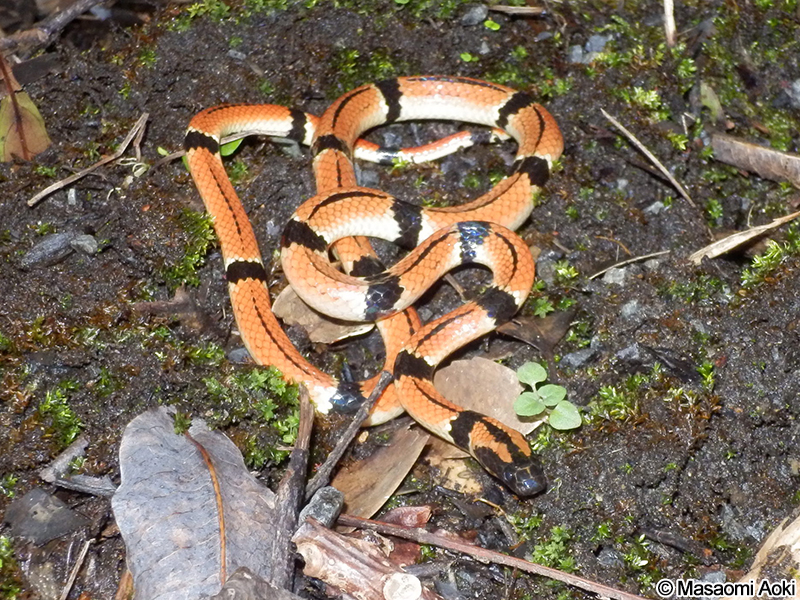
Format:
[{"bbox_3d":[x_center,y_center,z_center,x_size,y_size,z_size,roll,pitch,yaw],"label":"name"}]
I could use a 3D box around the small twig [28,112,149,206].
[{"bbox_3d":[-0.071,-0.032,0.417,0.037,0.006,0.011,-39,65,-22],"label":"small twig"}]

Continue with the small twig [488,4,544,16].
[{"bbox_3d":[0.029,-0.073,0.445,0.015,0.002,0.002,1,57,0],"label":"small twig"}]

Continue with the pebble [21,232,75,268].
[{"bbox_3d":[-0.081,-0.011,0.404,0.013,0.005,0.008,-33,63,-19],"label":"pebble"}]

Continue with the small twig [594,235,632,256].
[{"bbox_3d":[0.050,-0.013,0.407,0.010,0.002,0.002,29,62,18],"label":"small twig"}]

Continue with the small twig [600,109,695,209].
[{"bbox_3d":[0.059,-0.034,0.417,0.001,0.003,0.036,-30,62,-18],"label":"small twig"}]

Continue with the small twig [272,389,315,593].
[{"bbox_3d":[-0.022,0.039,0.369,0.005,0.006,0.048,2,57,2],"label":"small twig"}]

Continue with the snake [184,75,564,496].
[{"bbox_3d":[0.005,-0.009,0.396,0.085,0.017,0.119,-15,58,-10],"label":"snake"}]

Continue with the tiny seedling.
[{"bbox_3d":[0.032,0.022,0.380,0.014,0.009,0.017,0,57,0],"label":"tiny seedling"}]

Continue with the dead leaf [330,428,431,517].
[{"bbox_3d":[-0.004,0.036,0.373,0.013,0.006,0.028,37,64,21],"label":"dead leaf"}]

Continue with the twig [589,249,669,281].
[{"bbox_3d":[0.053,-0.008,0.403,0.020,0.003,0.002,-16,58,-10],"label":"twig"}]

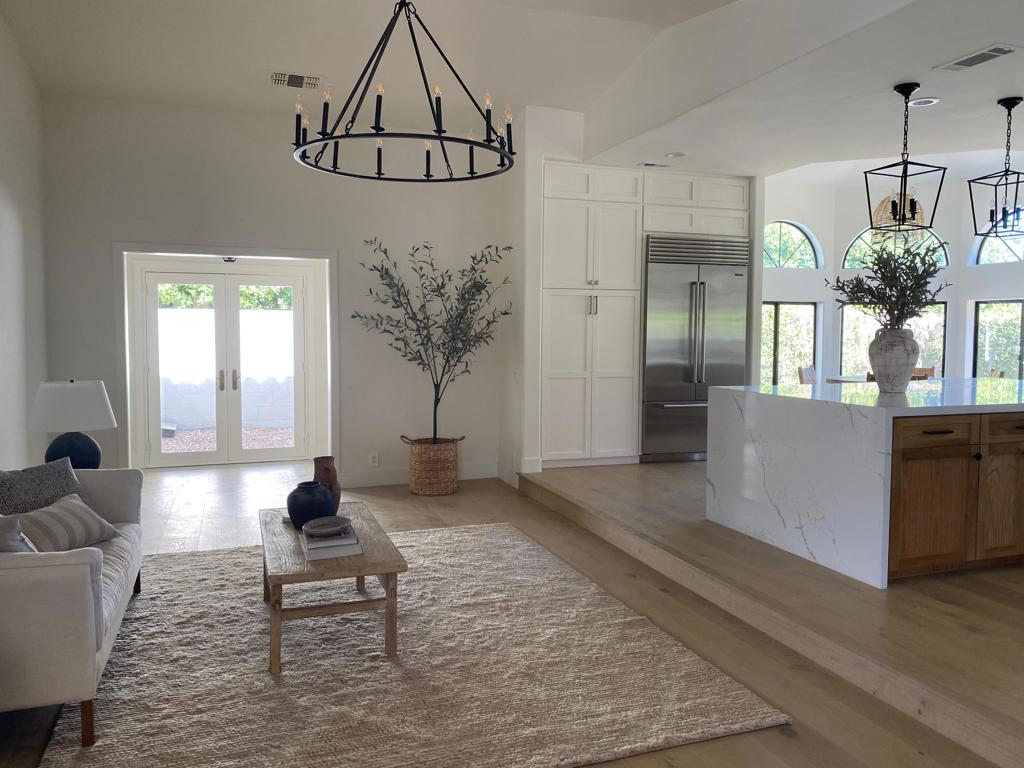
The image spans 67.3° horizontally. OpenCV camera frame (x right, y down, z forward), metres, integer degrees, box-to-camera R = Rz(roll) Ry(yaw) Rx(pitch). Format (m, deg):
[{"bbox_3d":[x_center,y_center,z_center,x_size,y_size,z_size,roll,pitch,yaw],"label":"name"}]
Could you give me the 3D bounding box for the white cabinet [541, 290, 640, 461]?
[{"bbox_3d":[0.644,-0.101,7.416,0.995,1.562,0.600,-1,4,-19],"label":"white cabinet"}]

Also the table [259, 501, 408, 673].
[{"bbox_3d":[-0.863,0.908,3.547,0.523,0.449,1.166,-1,4,-20],"label":"table"}]

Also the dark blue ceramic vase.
[{"bbox_3d":[-0.980,0.593,3.736,0.216,0.220,0.216,-1,4,-19],"label":"dark blue ceramic vase"}]

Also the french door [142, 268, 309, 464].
[{"bbox_3d":[-3.018,-0.153,8.191,1.574,2.008,0.070,-1,4,-18],"label":"french door"}]

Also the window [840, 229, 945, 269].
[{"bbox_3d":[5.074,-1.841,10.178,1.267,0.596,0.100,2,4,27],"label":"window"}]

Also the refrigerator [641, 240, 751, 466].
[{"bbox_3d":[1.725,-0.337,7.781,1.132,2.177,0.680,-1,4,-18],"label":"refrigerator"}]

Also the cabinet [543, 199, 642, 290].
[{"bbox_3d":[0.664,-1.298,7.403,0.993,0.807,0.600,-1,4,-18],"label":"cabinet"}]

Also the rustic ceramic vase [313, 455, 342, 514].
[{"bbox_3d":[-0.918,0.511,3.796,0.140,0.315,0.140,-1,4,-18],"label":"rustic ceramic vase"}]

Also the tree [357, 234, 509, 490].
[{"bbox_3d":[-0.629,-0.137,6.558,1.390,2.172,0.860,-1,4,-19],"label":"tree"}]

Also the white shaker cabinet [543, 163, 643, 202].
[{"bbox_3d":[0.655,-1.852,7.312,0.990,0.317,0.600,-1,4,-19],"label":"white shaker cabinet"}]

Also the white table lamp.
[{"bbox_3d":[-2.360,0.273,4.129,0.420,0.595,0.420,-1,4,-19],"label":"white table lamp"}]

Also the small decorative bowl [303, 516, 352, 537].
[{"bbox_3d":[-0.824,0.639,3.421,0.216,0.047,0.216,-1,4,-19],"label":"small decorative bowl"}]

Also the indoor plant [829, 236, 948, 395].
[{"bbox_3d":[2.316,-0.427,4.743,0.647,0.950,0.626,-1,4,-19],"label":"indoor plant"}]

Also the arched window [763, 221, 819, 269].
[{"bbox_3d":[3.572,-1.853,10.237,1.253,0.621,0.100,-1,4,-18],"label":"arched window"}]

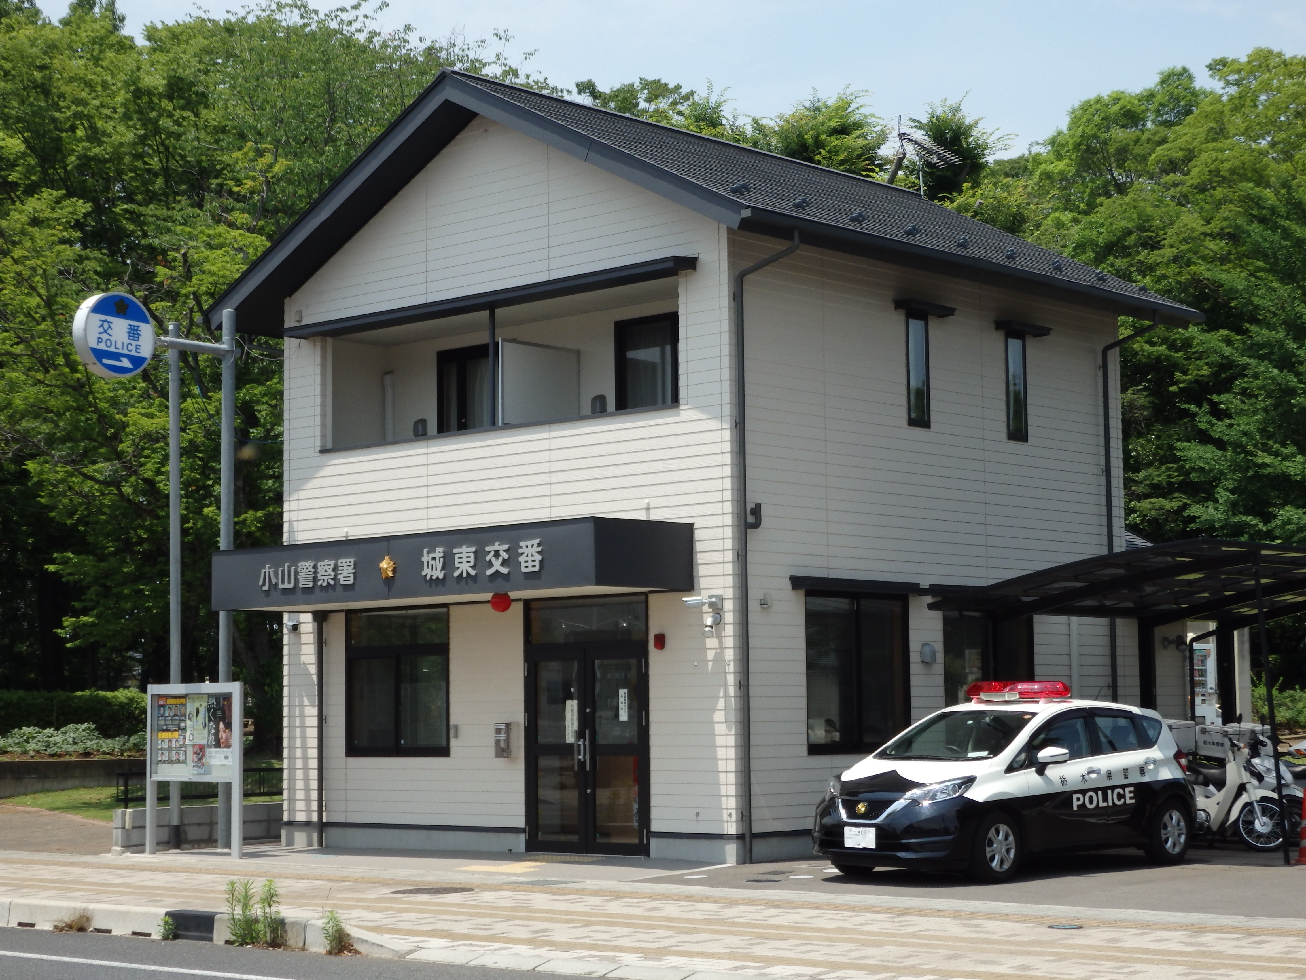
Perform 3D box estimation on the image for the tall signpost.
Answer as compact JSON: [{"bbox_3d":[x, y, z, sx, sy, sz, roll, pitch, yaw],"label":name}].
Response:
[{"bbox_3d":[-5.226,0.887,24.020,0.260,5.900,1.960,-6,-7,41],"label":"tall signpost"}]

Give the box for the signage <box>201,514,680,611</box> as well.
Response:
[{"bbox_3d":[-2.150,0.796,22.675,5.570,0.630,1.380,-6,-7,41],"label":"signage"}]

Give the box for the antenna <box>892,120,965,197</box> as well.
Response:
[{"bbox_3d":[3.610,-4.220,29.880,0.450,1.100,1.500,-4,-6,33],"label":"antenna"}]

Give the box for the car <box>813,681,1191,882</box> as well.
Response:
[{"bbox_3d":[3.081,2.485,19.683,1.740,1.650,4.100,-6,-8,44],"label":"car"}]

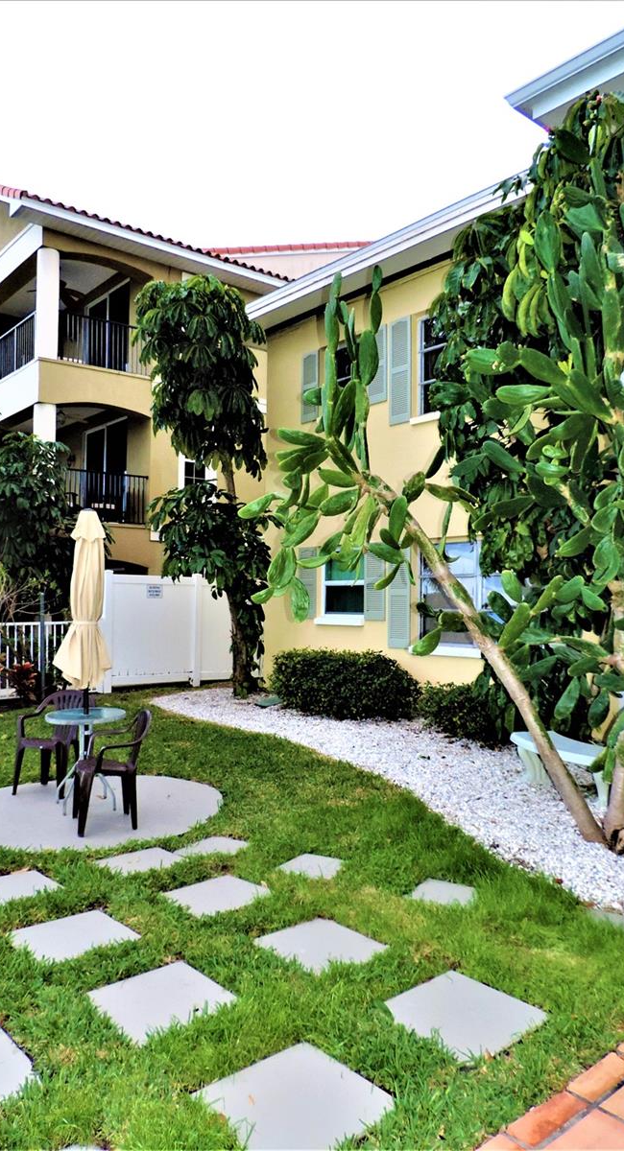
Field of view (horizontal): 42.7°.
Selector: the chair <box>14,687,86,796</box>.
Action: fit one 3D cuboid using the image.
[{"bbox_3d":[-2.145,1.412,6.739,0.560,0.800,0.530,-1,-2,18],"label":"chair"}]

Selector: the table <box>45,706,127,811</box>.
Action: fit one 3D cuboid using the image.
[{"bbox_3d":[-1.755,1.441,6.208,0.640,0.710,0.640,0,-2,0],"label":"table"}]

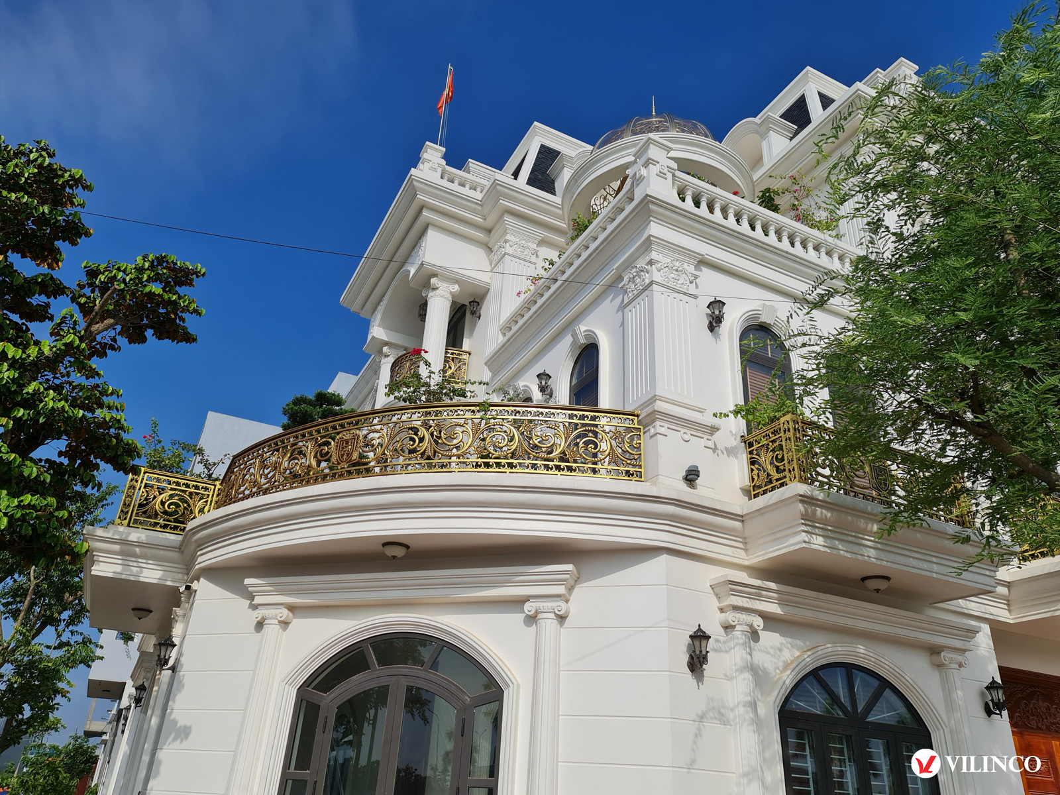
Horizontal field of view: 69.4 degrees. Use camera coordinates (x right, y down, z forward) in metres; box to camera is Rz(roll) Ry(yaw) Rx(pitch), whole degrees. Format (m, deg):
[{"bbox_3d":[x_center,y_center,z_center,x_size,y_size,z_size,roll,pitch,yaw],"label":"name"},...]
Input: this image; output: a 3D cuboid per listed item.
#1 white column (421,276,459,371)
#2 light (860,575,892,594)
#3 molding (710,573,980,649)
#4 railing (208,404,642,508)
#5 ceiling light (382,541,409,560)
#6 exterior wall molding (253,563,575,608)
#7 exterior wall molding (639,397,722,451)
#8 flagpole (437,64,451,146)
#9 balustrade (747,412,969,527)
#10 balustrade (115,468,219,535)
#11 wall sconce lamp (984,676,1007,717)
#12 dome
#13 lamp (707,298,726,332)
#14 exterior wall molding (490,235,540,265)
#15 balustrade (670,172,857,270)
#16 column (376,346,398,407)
[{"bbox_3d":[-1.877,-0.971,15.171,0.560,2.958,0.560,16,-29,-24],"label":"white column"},{"bbox_3d":[3.946,2.134,8.704,0.340,0.189,0.340,16,-30,-22],"label":"light"},{"bbox_3d":[3.904,2.624,9.138,4.118,0.300,0.288,16,-30,-22],"label":"molding"},{"bbox_3d":[-1.522,0.651,9.082,5.697,0.864,0.743,-6,-29,18],"label":"railing"},{"bbox_3d":[-1.604,1.823,9.063,0.341,0.184,0.341,-7,-28,19],"label":"ceiling light"},{"bbox_3d":[-1.598,2.373,9.480,4.541,0.333,0.420,-7,-28,19],"label":"exterior wall molding"},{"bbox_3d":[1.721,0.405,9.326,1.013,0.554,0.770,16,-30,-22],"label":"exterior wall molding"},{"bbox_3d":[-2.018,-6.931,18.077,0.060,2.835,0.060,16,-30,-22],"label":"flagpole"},{"bbox_3d":[4.317,1.128,10.106,3.098,0.927,0.901,16,-29,-24],"label":"balustrade"},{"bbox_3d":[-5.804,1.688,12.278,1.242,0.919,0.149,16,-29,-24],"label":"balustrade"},{"bbox_3d":[5.920,3.796,9.699,0.232,0.479,0.290,16,-30,-22],"label":"wall sconce lamp"},{"bbox_3d":[2.659,-4.860,16.488,3.281,1.706,3.281,16,-29,-24],"label":"dome"},{"bbox_3d":[2.542,-1.147,10.477,0.236,0.499,0.306,16,-29,-24],"label":"lamp"},{"bbox_3d":[-0.313,-2.903,15.961,0.814,0.472,0.787,16,-29,-24],"label":"exterior wall molding"},{"bbox_3d":[3.669,-2.427,11.552,3.753,0.783,0.203,16,-30,-22],"label":"balustrade"},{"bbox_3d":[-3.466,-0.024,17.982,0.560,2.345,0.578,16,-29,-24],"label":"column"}]

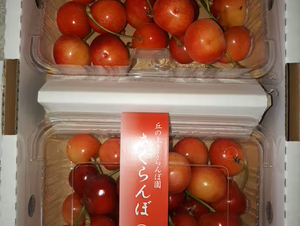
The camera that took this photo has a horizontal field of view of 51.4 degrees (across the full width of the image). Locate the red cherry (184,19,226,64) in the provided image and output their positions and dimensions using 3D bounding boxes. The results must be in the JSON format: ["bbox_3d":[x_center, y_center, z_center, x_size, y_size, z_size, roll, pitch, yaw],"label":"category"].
[{"bbox_3d":[0.037,-0.047,0.206,0.027,0.025,0.028,0,87,0],"label":"red cherry"}]

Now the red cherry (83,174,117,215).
[{"bbox_3d":[-0.033,0.054,0.208,0.024,0.025,0.025,0,87,0],"label":"red cherry"}]

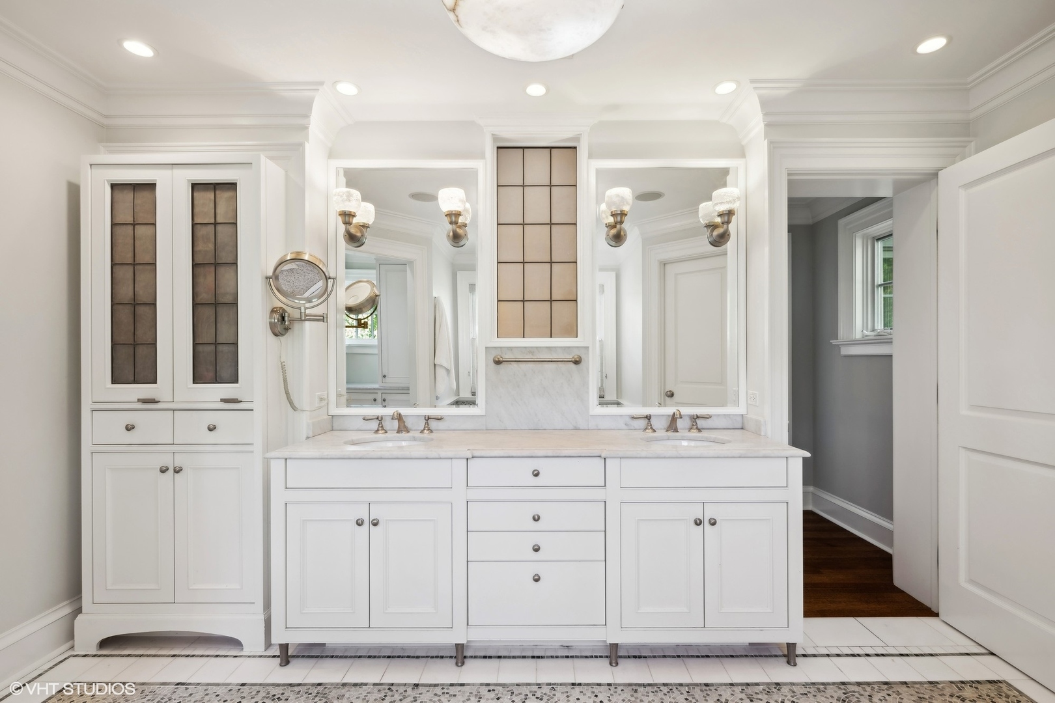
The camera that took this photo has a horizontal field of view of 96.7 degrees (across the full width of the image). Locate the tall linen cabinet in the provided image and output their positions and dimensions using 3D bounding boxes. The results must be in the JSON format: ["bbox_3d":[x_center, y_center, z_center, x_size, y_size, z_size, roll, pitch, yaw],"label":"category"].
[{"bbox_3d":[-1.533,0.217,2.160,0.805,2.135,0.330,0,0,1],"label":"tall linen cabinet"}]

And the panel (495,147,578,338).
[{"bbox_3d":[0.050,-0.575,2.465,0.425,1.000,0.025,0,0,1],"label":"panel"}]

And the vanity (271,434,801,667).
[{"bbox_3d":[0.046,0.842,2.155,2.185,0.885,0.535,0,0,1],"label":"vanity"}]

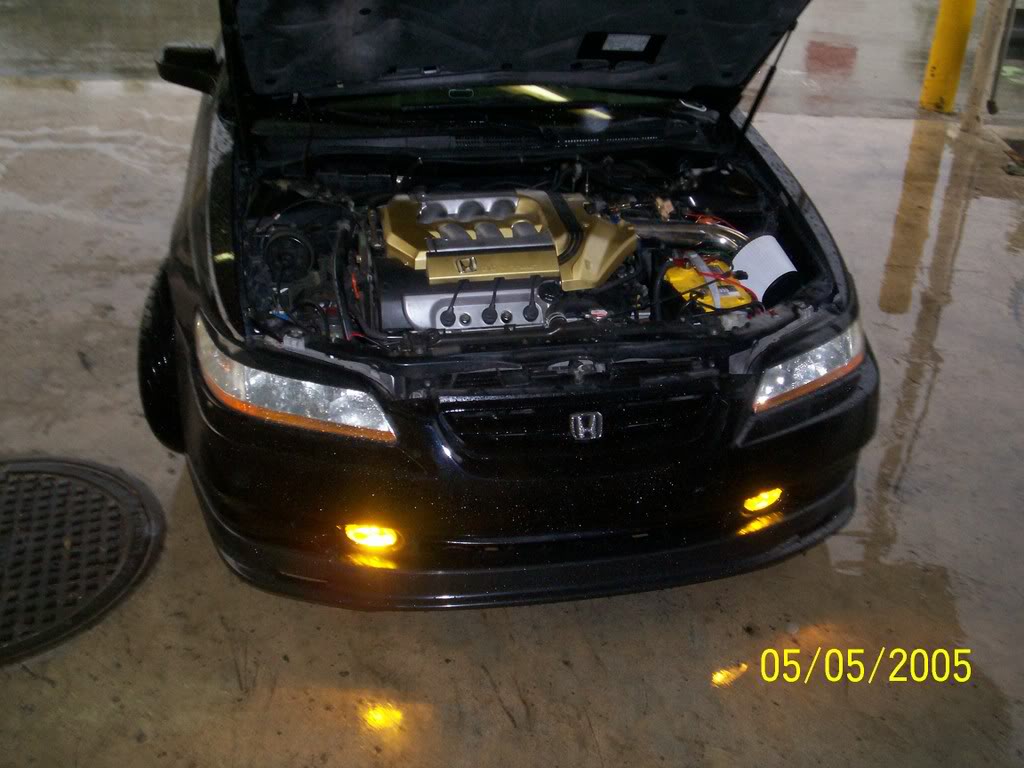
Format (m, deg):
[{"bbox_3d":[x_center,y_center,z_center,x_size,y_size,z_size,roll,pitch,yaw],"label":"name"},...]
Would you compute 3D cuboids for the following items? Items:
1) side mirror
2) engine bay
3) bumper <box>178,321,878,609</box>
[{"bbox_3d":[-1.059,-1.028,3.481,0.208,0.138,0.114,-4,28,-10],"label":"side mirror"},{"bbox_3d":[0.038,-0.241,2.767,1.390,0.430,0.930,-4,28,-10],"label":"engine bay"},{"bbox_3d":[0.118,0.147,2.497,1.730,0.550,0.520,-4,28,-10],"label":"bumper"}]

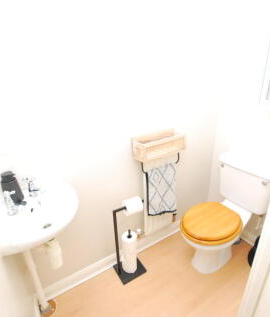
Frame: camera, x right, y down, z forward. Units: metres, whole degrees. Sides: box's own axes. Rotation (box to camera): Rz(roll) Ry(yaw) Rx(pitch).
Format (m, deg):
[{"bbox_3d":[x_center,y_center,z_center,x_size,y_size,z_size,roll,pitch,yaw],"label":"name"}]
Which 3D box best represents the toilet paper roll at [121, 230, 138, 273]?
[{"bbox_3d":[-0.043,0.696,1.483,0.106,0.312,0.106,-2,23,1],"label":"toilet paper roll"}]

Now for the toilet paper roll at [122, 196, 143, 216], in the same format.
[{"bbox_3d":[-0.016,0.326,1.341,0.108,0.105,0.105,-15,26,-28],"label":"toilet paper roll"}]

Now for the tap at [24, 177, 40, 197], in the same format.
[{"bbox_3d":[-0.508,0.151,0.995,0.085,0.100,0.045,2,23,9],"label":"tap"}]

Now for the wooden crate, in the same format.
[{"bbox_3d":[0.172,-0.092,1.349,0.335,0.130,0.125,-15,26,-28],"label":"wooden crate"}]

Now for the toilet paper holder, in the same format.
[{"bbox_3d":[-0.034,0.583,1.432,0.225,0.575,0.180,-15,26,-28],"label":"toilet paper holder"}]

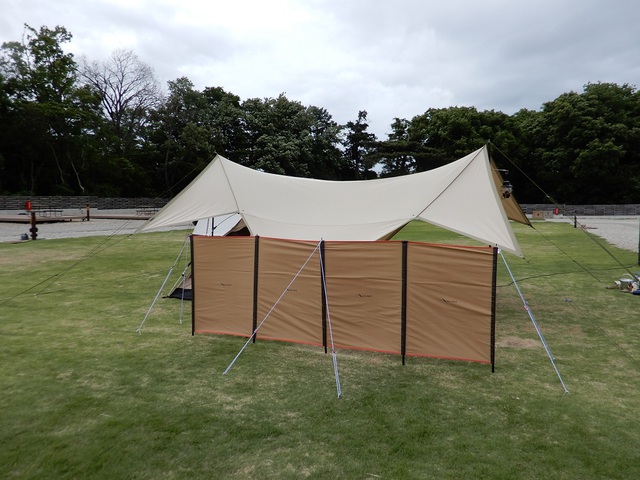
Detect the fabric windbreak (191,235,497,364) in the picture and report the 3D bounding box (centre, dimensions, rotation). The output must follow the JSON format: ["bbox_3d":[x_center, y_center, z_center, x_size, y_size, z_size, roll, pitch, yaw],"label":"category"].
[{"bbox_3d":[0.067,0.547,5.194,3.255,1.120,0.140,2,5,21],"label":"fabric windbreak"}]

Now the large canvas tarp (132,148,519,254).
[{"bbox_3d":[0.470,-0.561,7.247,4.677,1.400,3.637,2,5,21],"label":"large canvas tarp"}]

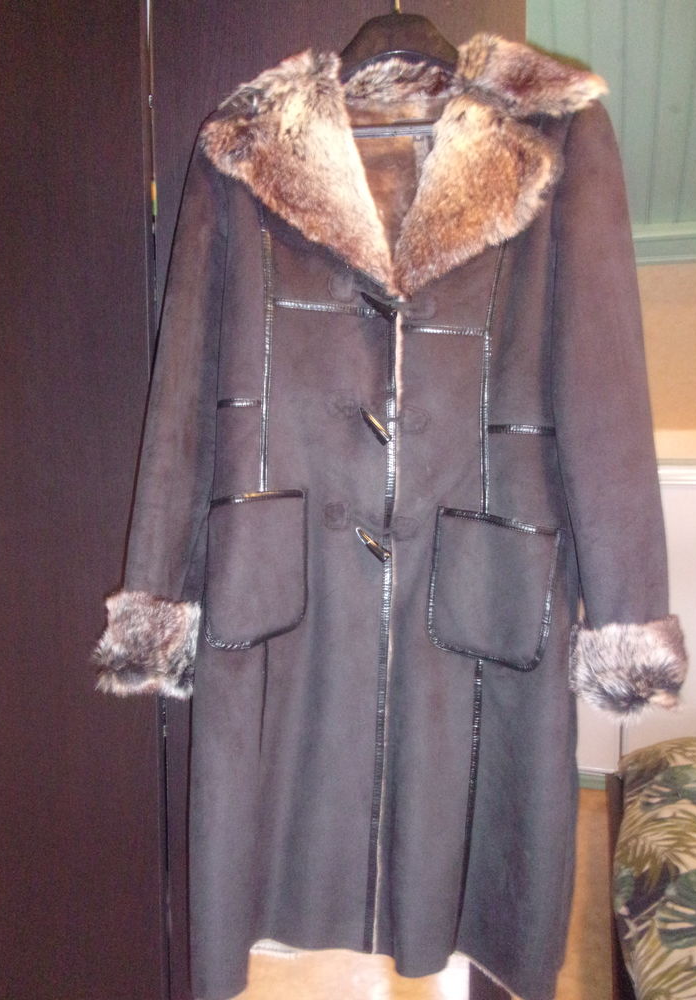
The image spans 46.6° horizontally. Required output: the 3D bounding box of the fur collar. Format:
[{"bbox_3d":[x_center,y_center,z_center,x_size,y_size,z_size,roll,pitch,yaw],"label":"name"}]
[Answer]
[{"bbox_3d":[0.065,-0.382,0.945,0.455,0.295,0.200,1,5,4],"label":"fur collar"}]

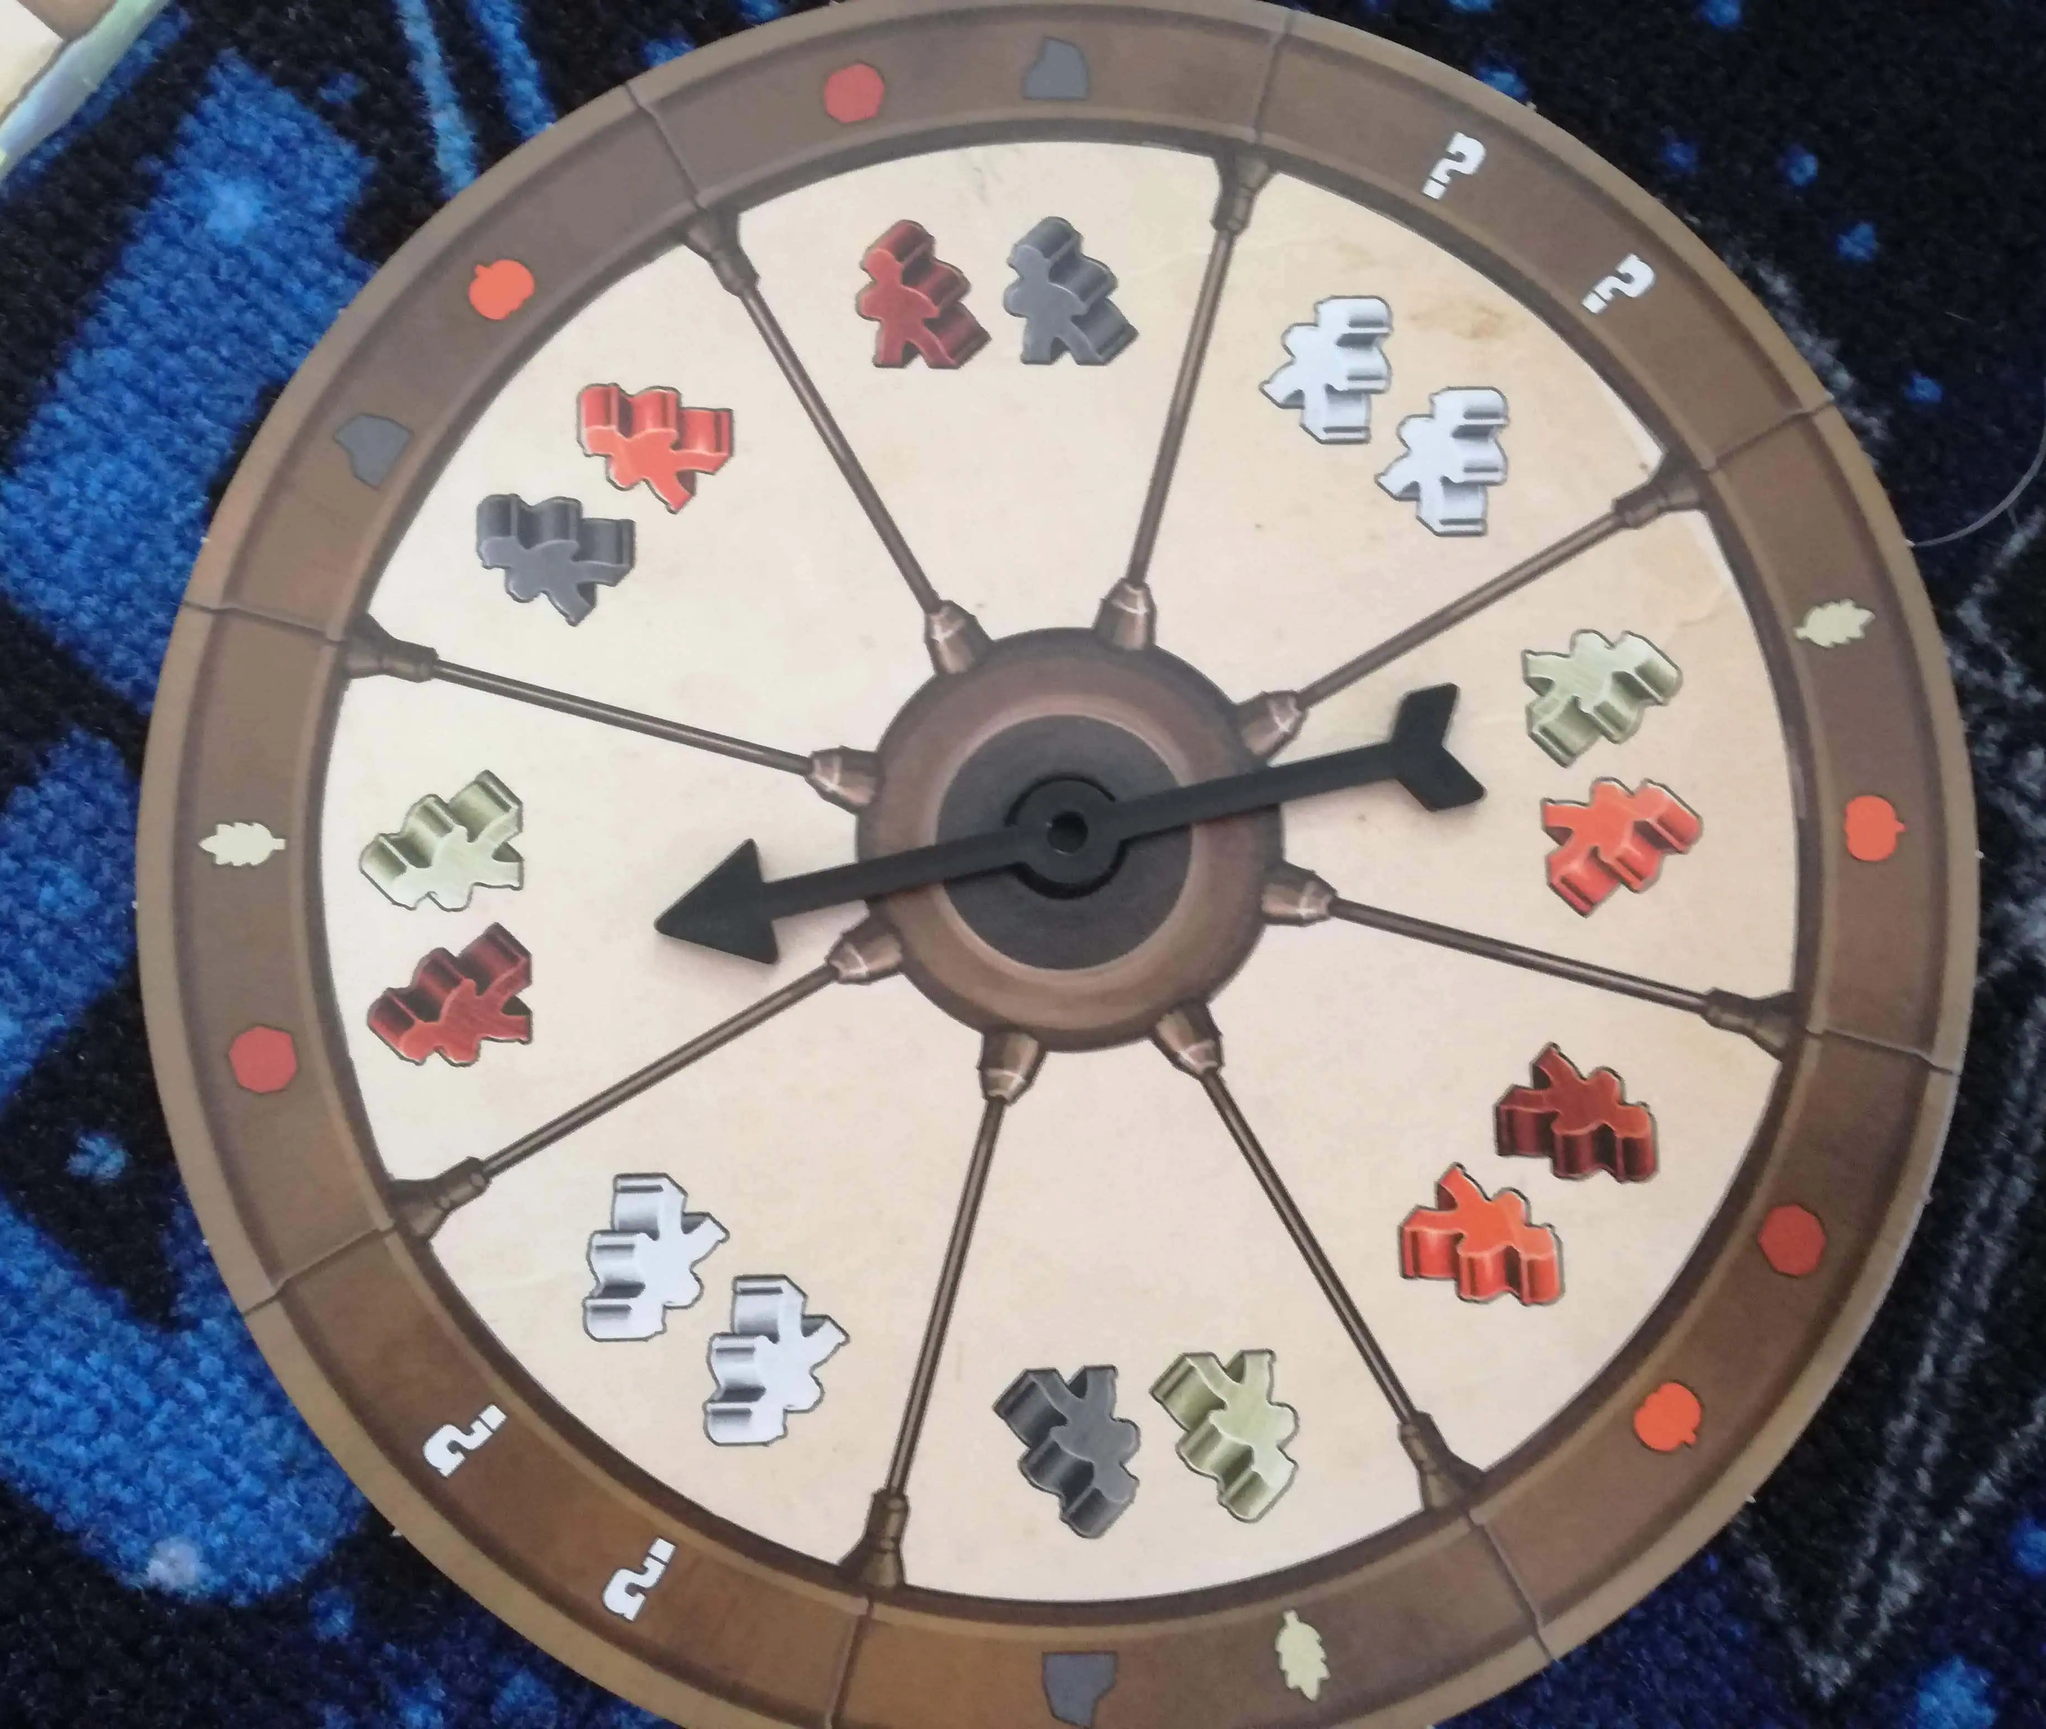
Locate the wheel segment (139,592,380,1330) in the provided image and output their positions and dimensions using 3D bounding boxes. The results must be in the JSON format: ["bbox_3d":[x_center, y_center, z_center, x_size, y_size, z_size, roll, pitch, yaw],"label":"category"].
[{"bbox_3d":[-0.088,0.009,0.208,0.026,0.002,0.082,-8,83,-2],"label":"wheel segment"}]

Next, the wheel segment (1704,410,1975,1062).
[{"bbox_3d":[0.098,-0.015,0.214,0.026,0.002,0.082,-7,83,-2],"label":"wheel segment"}]

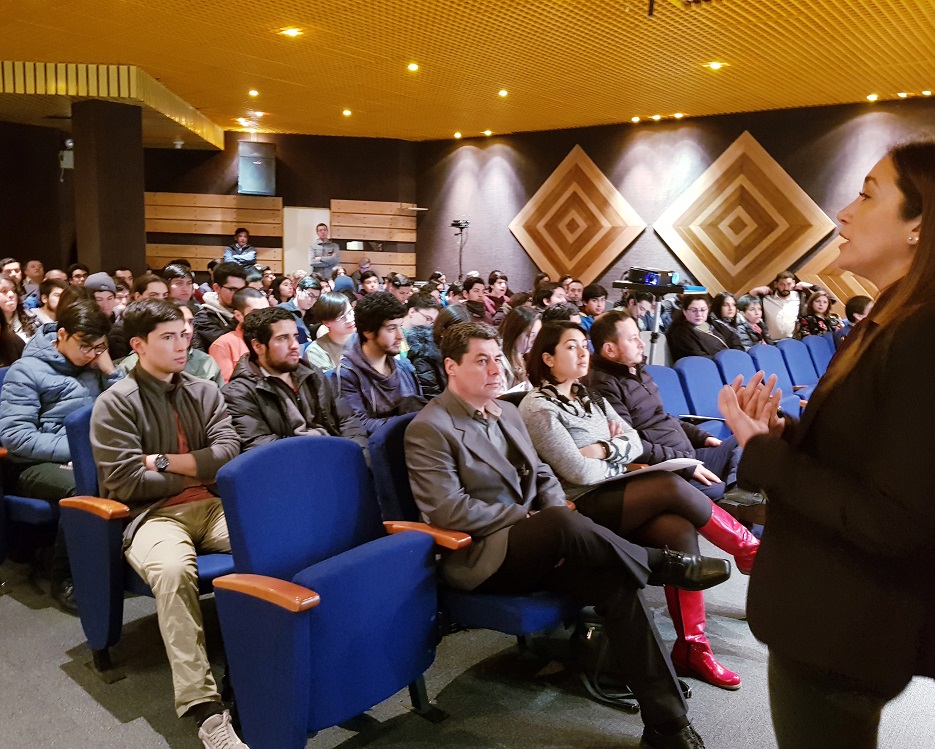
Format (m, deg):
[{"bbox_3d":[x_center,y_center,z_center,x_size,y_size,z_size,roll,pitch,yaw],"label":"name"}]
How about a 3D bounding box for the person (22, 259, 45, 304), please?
[{"bbox_3d":[-4.108,-0.490,7.343,0.540,1.240,0.830,-6,12,-43],"label":"person"}]

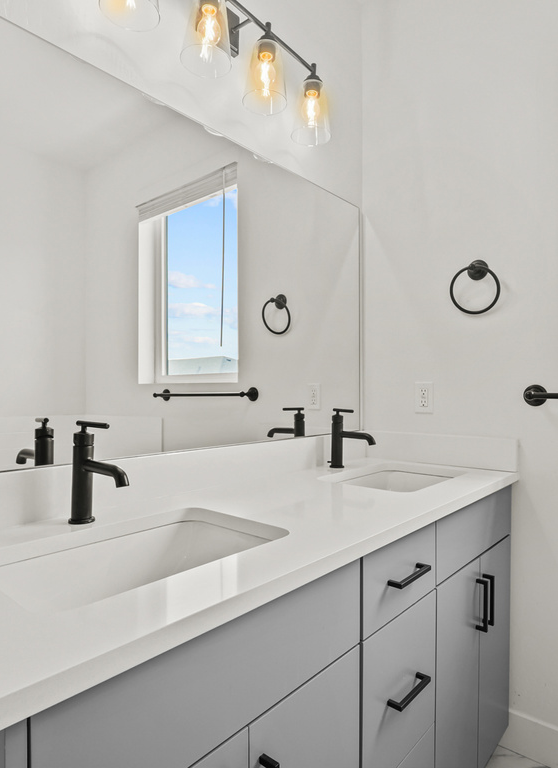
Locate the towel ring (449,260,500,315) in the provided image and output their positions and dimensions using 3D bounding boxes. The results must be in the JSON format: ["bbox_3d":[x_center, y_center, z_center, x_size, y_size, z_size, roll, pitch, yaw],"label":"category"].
[{"bbox_3d":[0.651,-0.320,1.562,0.160,0.186,0.058,-1,-1,42],"label":"towel ring"}]

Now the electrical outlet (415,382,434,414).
[{"bbox_3d":[0.524,0.052,1.703,0.070,0.114,0.008,-1,-1,42],"label":"electrical outlet"}]

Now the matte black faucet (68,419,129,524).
[{"bbox_3d":[-0.342,0.172,0.900,0.177,0.198,0.050,0,-1,39],"label":"matte black faucet"}]

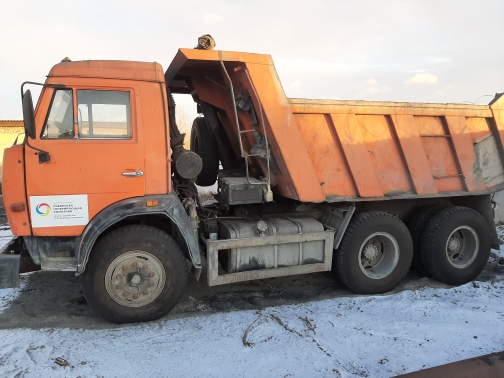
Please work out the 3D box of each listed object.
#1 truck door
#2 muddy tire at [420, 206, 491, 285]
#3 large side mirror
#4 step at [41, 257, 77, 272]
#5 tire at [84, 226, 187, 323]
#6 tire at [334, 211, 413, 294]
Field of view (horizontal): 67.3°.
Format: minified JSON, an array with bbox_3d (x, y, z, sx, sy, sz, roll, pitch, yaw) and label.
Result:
[{"bbox_3d":[-1.562,-0.269,3.616,1.020,1.392,0.140,-2,6,-18],"label":"truck door"},{"bbox_3d":[2.777,0.766,5.149,1.038,1.038,0.287,-2,6,-18],"label":"muddy tire"},{"bbox_3d":[-1.902,-0.634,3.236,0.075,0.390,0.180,-5,7,-40],"label":"large side mirror"},{"bbox_3d":[-1.826,0.704,3.616,0.320,0.120,0.170,-2,5,-13],"label":"step"},{"bbox_3d":[-1.189,0.897,3.939,1.038,1.038,0.287,-1,5,-10],"label":"tire"},{"bbox_3d":[1.529,0.810,4.736,1.038,1.038,0.287,-2,6,-18],"label":"tire"}]

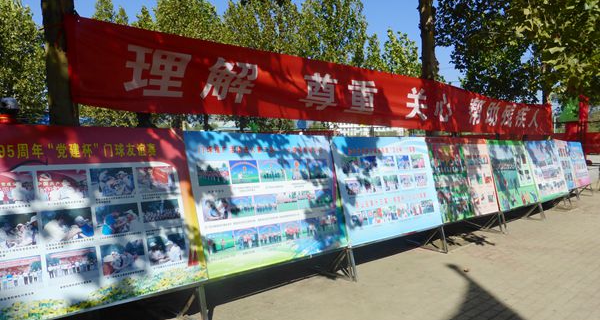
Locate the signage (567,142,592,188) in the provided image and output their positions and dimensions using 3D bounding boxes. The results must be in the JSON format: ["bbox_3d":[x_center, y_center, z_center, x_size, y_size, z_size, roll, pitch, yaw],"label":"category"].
[{"bbox_3d":[8.457,0.127,13.059,1.695,1.288,0.250,-2,2,-44],"label":"signage"}]

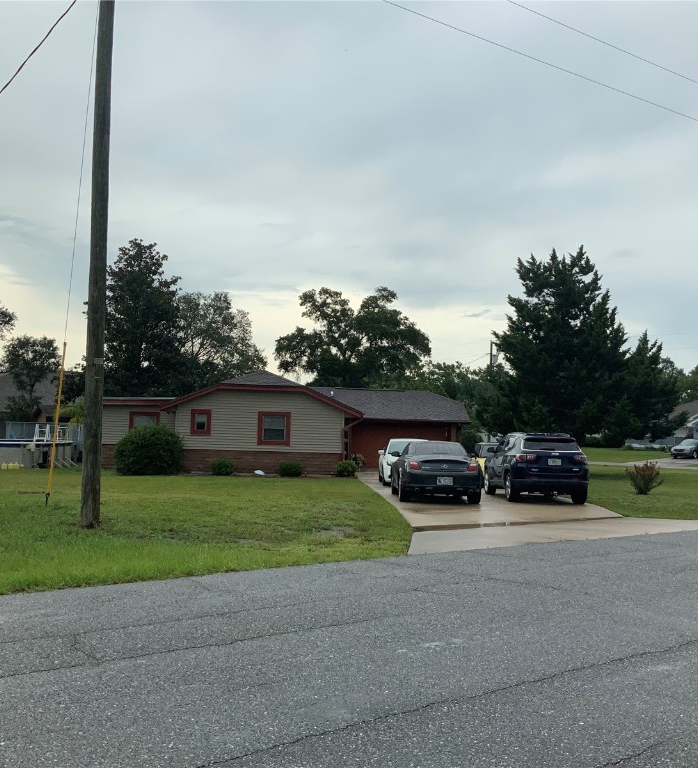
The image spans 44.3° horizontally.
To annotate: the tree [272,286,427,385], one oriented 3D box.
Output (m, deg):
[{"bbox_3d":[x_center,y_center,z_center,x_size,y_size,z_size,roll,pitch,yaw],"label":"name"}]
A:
[{"bbox_3d":[0.321,-0.747,56.148,10.300,11.100,10.000,2,-3,0],"label":"tree"}]

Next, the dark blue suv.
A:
[{"bbox_3d":[4.580,2.061,21.600,1.840,1.640,4.400,2,-4,-3],"label":"dark blue suv"}]

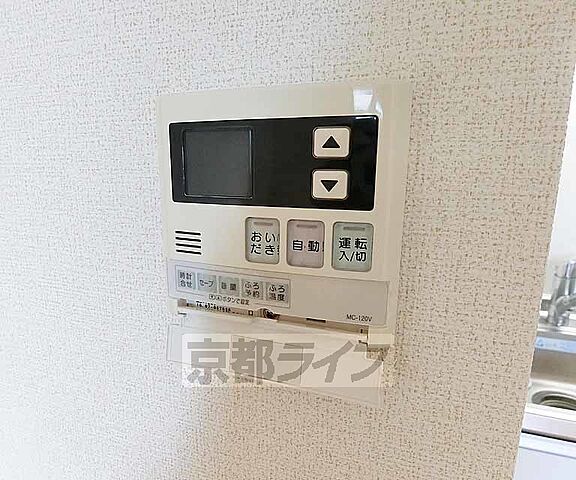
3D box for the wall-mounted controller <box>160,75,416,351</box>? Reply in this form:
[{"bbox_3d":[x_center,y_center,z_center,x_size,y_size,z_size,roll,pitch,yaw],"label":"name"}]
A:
[{"bbox_3d":[-0.009,-0.011,0.171,0.130,0.127,0.018,3,10,14],"label":"wall-mounted controller"}]

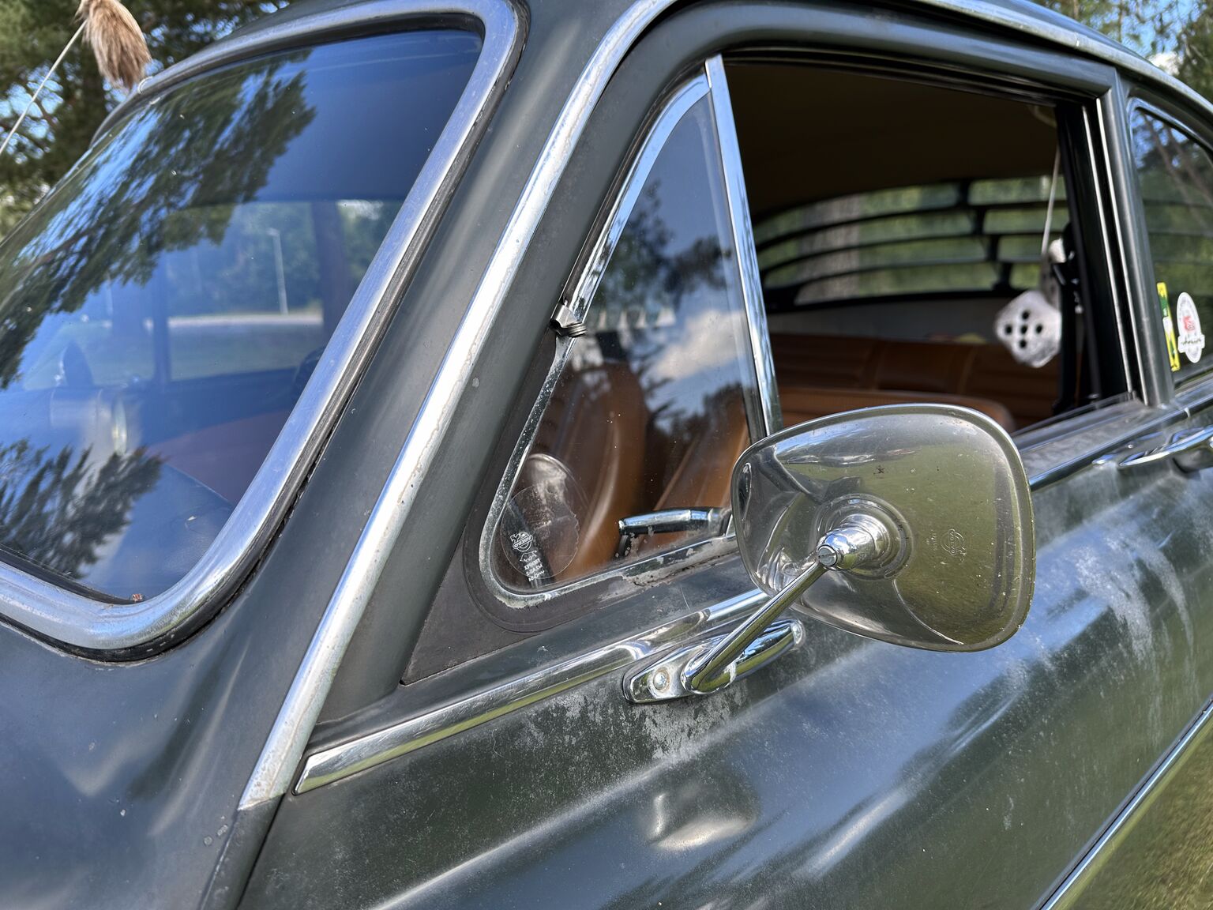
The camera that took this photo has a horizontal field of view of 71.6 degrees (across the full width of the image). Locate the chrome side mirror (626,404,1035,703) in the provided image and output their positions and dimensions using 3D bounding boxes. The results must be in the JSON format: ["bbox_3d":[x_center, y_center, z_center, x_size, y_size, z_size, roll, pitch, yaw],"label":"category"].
[{"bbox_3d":[0.131,0.064,0.466,0.179,0.191,0.150,14,21,39],"label":"chrome side mirror"}]

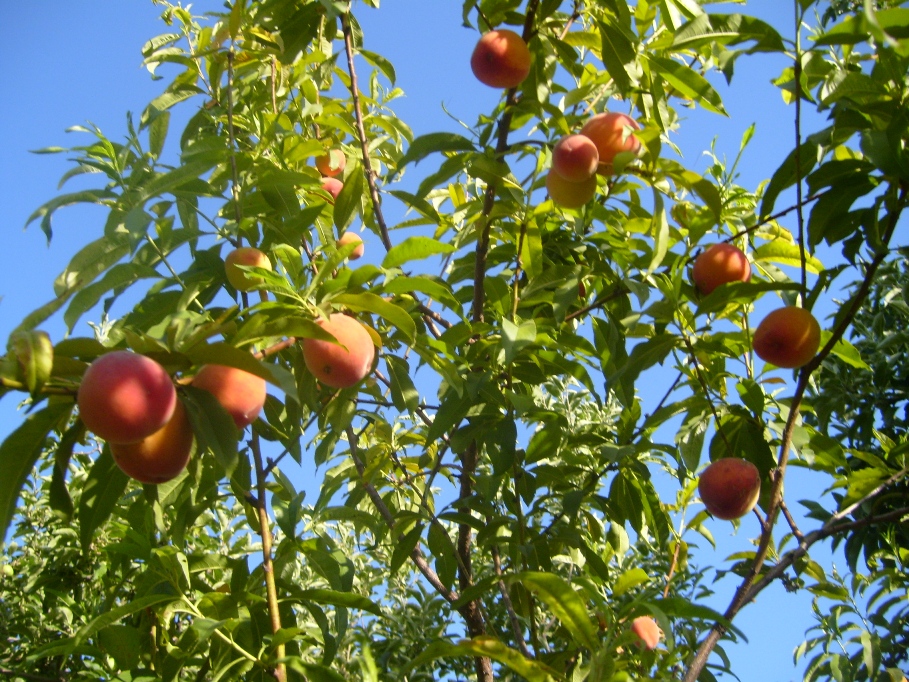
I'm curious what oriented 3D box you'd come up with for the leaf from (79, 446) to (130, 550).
[{"bbox_3d":[-0.323,0.144,0.850,0.033,0.110,0.028,20,-9,4],"label":"leaf"}]

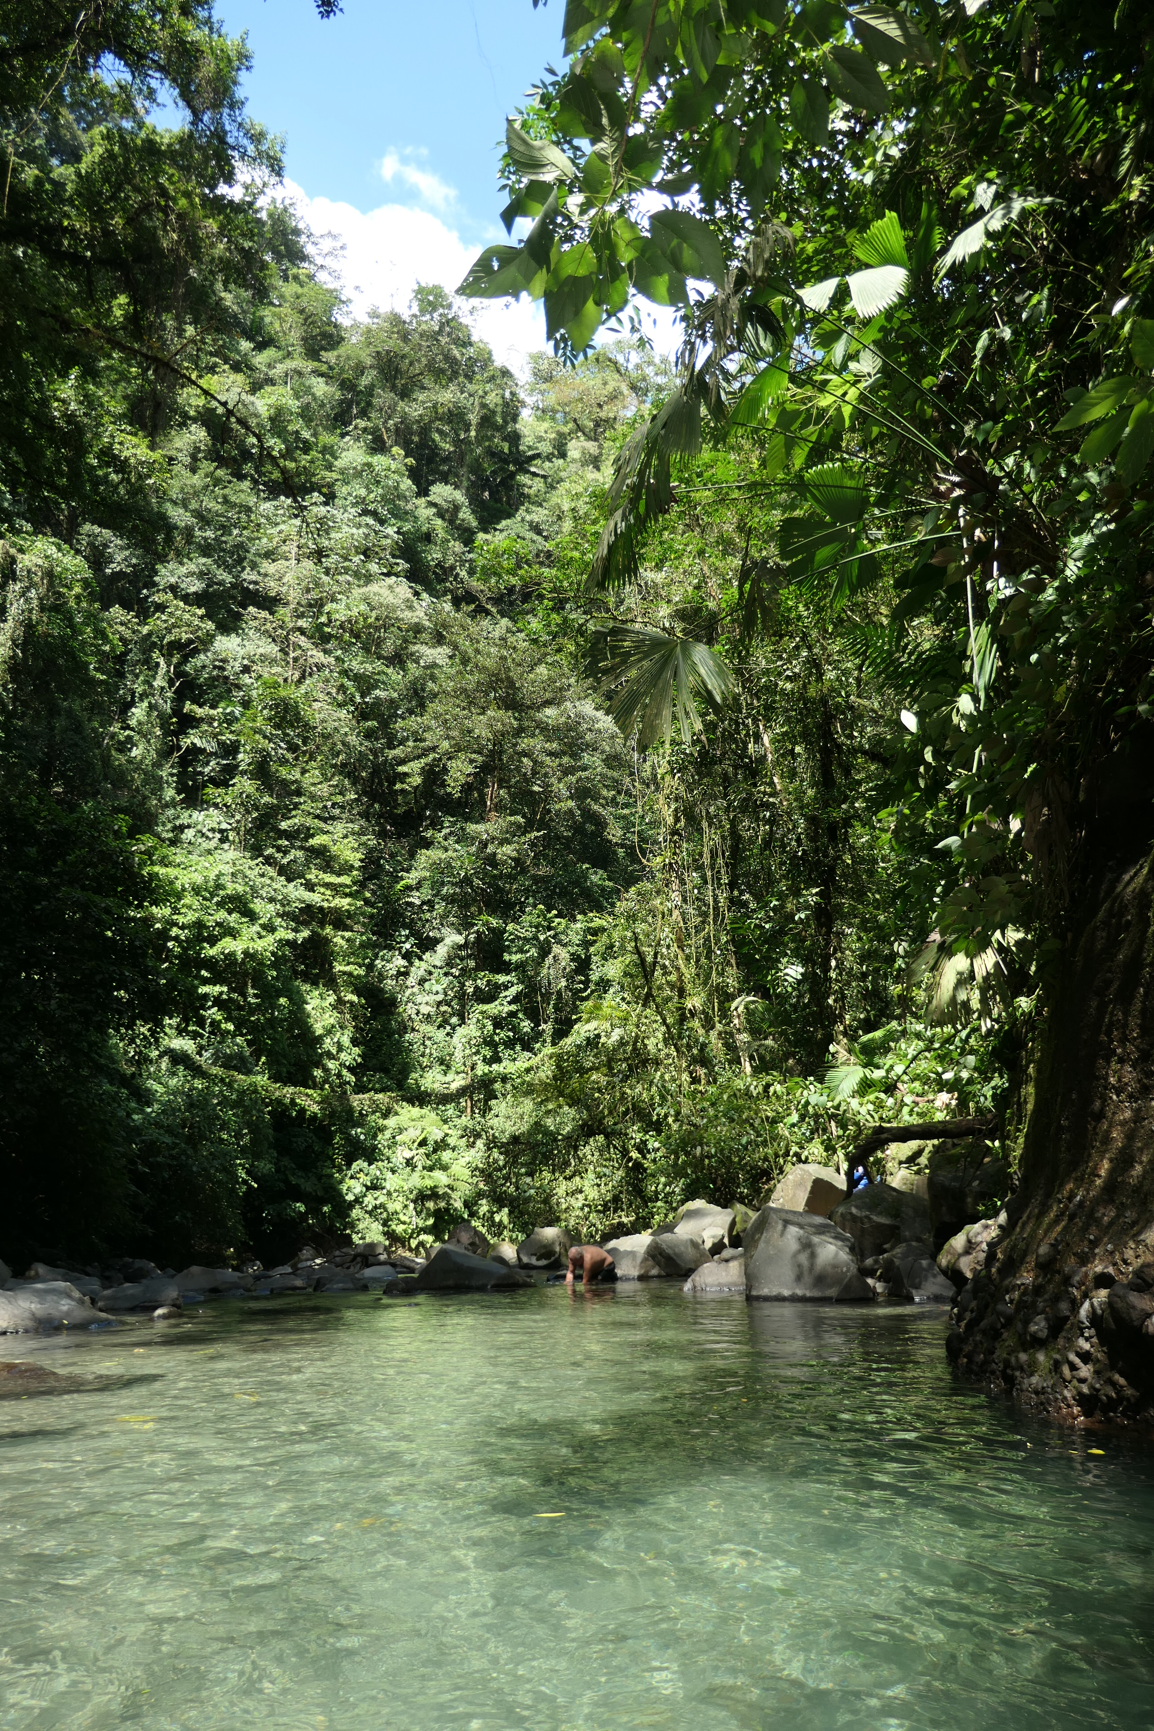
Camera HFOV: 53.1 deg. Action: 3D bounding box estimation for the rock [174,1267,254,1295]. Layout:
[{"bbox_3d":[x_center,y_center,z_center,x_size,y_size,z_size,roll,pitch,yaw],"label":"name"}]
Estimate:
[{"bbox_3d":[-3.944,4.485,12.485,0.851,0.277,0.650,4,-16,-16],"label":"rock"}]

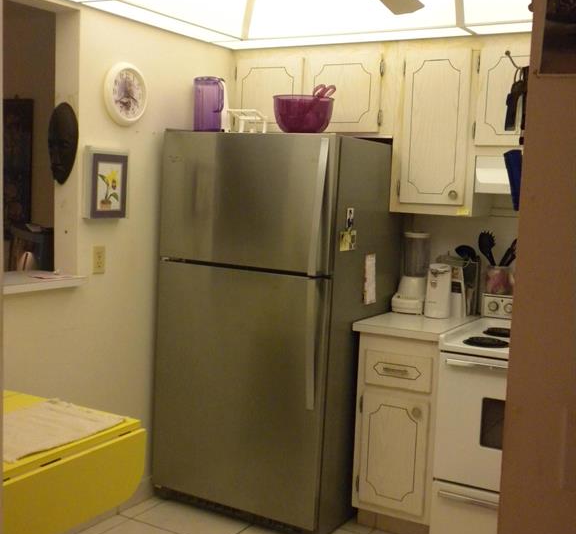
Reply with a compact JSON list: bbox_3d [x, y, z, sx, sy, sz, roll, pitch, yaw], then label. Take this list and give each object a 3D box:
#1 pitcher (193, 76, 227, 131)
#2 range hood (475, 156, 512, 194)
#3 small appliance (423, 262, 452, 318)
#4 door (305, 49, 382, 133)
[{"bbox_3d":[-0.348,-0.720,3.695,0.153,0.257,0.120,6,7,29],"label":"pitcher"},{"bbox_3d":[1.211,-0.377,3.477,0.755,0.161,0.325,6,7,29],"label":"range hood"},{"bbox_3d":[0.694,0.108,3.700,0.112,0.236,0.115,6,8,30],"label":"small appliance"},{"bbox_3d":[0.251,-0.787,3.727,0.387,0.352,0.022,6,8,30],"label":"door"}]

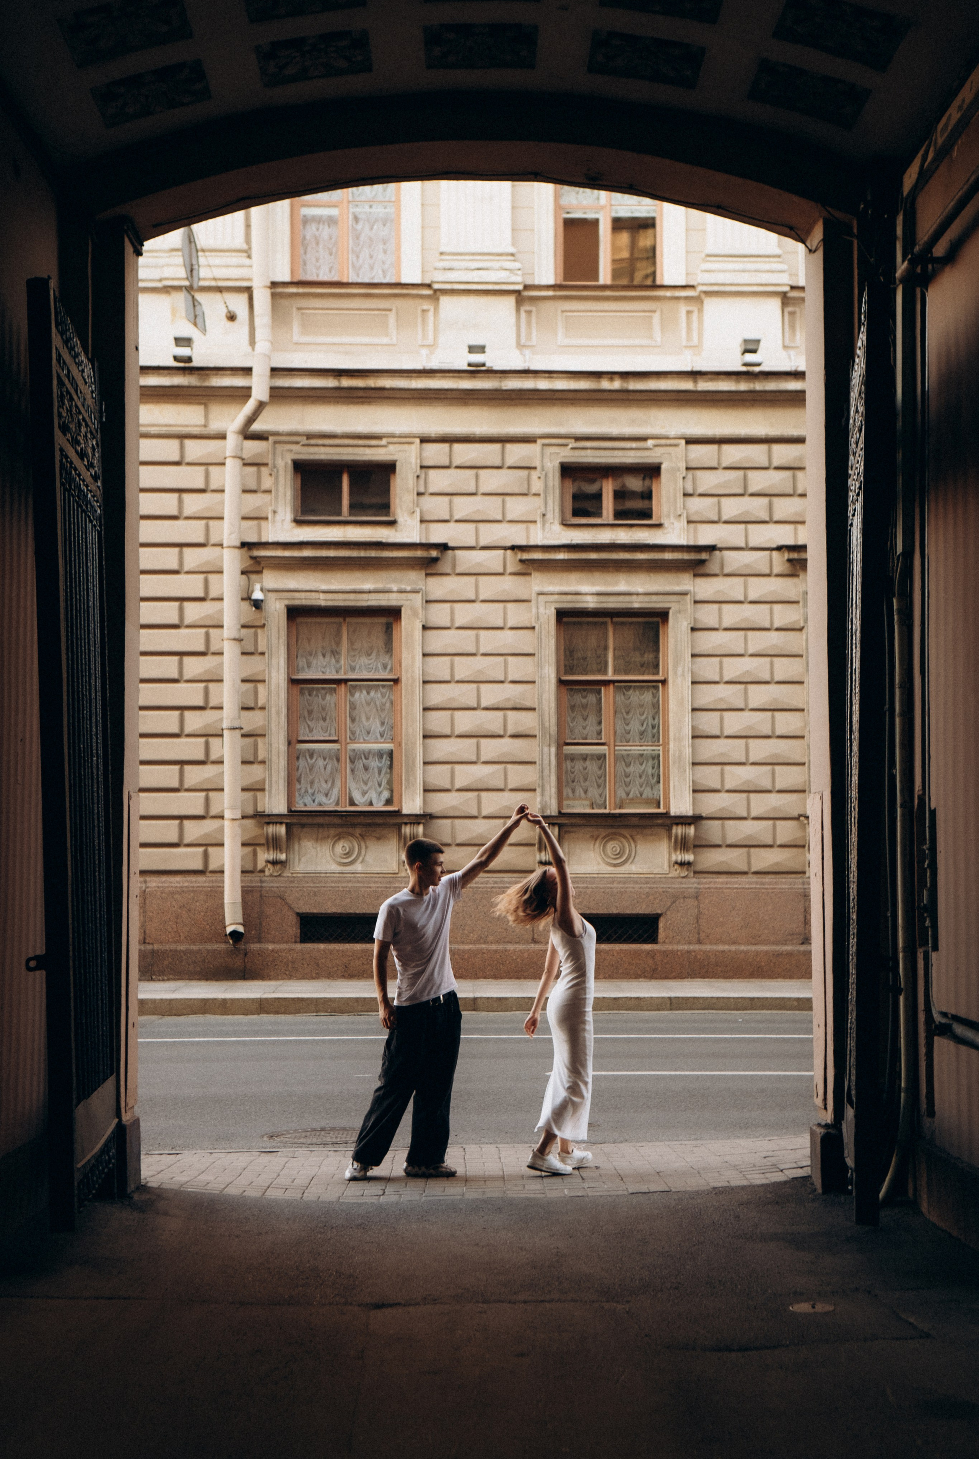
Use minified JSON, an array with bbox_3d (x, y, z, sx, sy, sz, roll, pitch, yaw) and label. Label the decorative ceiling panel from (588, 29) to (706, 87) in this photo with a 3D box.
[{"bbox_3d":[0.709,-3.042,9.224,0.500,0.060,0.486,9,-4,-1],"label":"decorative ceiling panel"}]

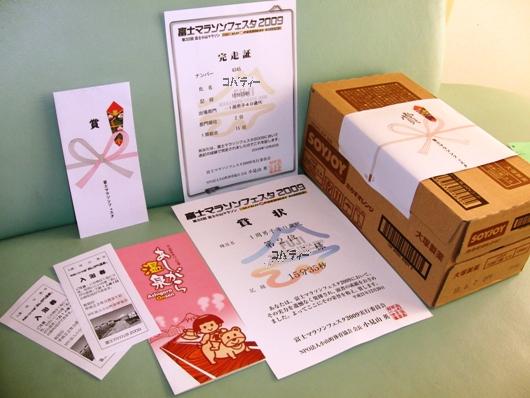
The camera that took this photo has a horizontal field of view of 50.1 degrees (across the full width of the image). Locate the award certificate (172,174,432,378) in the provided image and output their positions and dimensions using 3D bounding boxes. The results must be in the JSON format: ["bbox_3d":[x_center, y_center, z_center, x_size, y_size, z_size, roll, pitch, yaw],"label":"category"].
[{"bbox_3d":[0.035,0.073,0.716,0.210,0.004,0.297,-14,43,-25],"label":"award certificate"}]

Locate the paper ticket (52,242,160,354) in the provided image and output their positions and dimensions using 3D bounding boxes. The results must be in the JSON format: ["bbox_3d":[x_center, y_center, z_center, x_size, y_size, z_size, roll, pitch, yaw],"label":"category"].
[{"bbox_3d":[-0.180,0.107,0.634,0.072,0.003,0.149,-17,44,-28],"label":"paper ticket"}]

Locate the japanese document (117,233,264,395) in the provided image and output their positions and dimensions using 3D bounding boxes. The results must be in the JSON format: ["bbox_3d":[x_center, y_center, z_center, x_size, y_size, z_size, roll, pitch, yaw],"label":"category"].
[{"bbox_3d":[-0.096,0.115,0.640,0.101,0.004,0.213,-15,43,-26],"label":"japanese document"}]

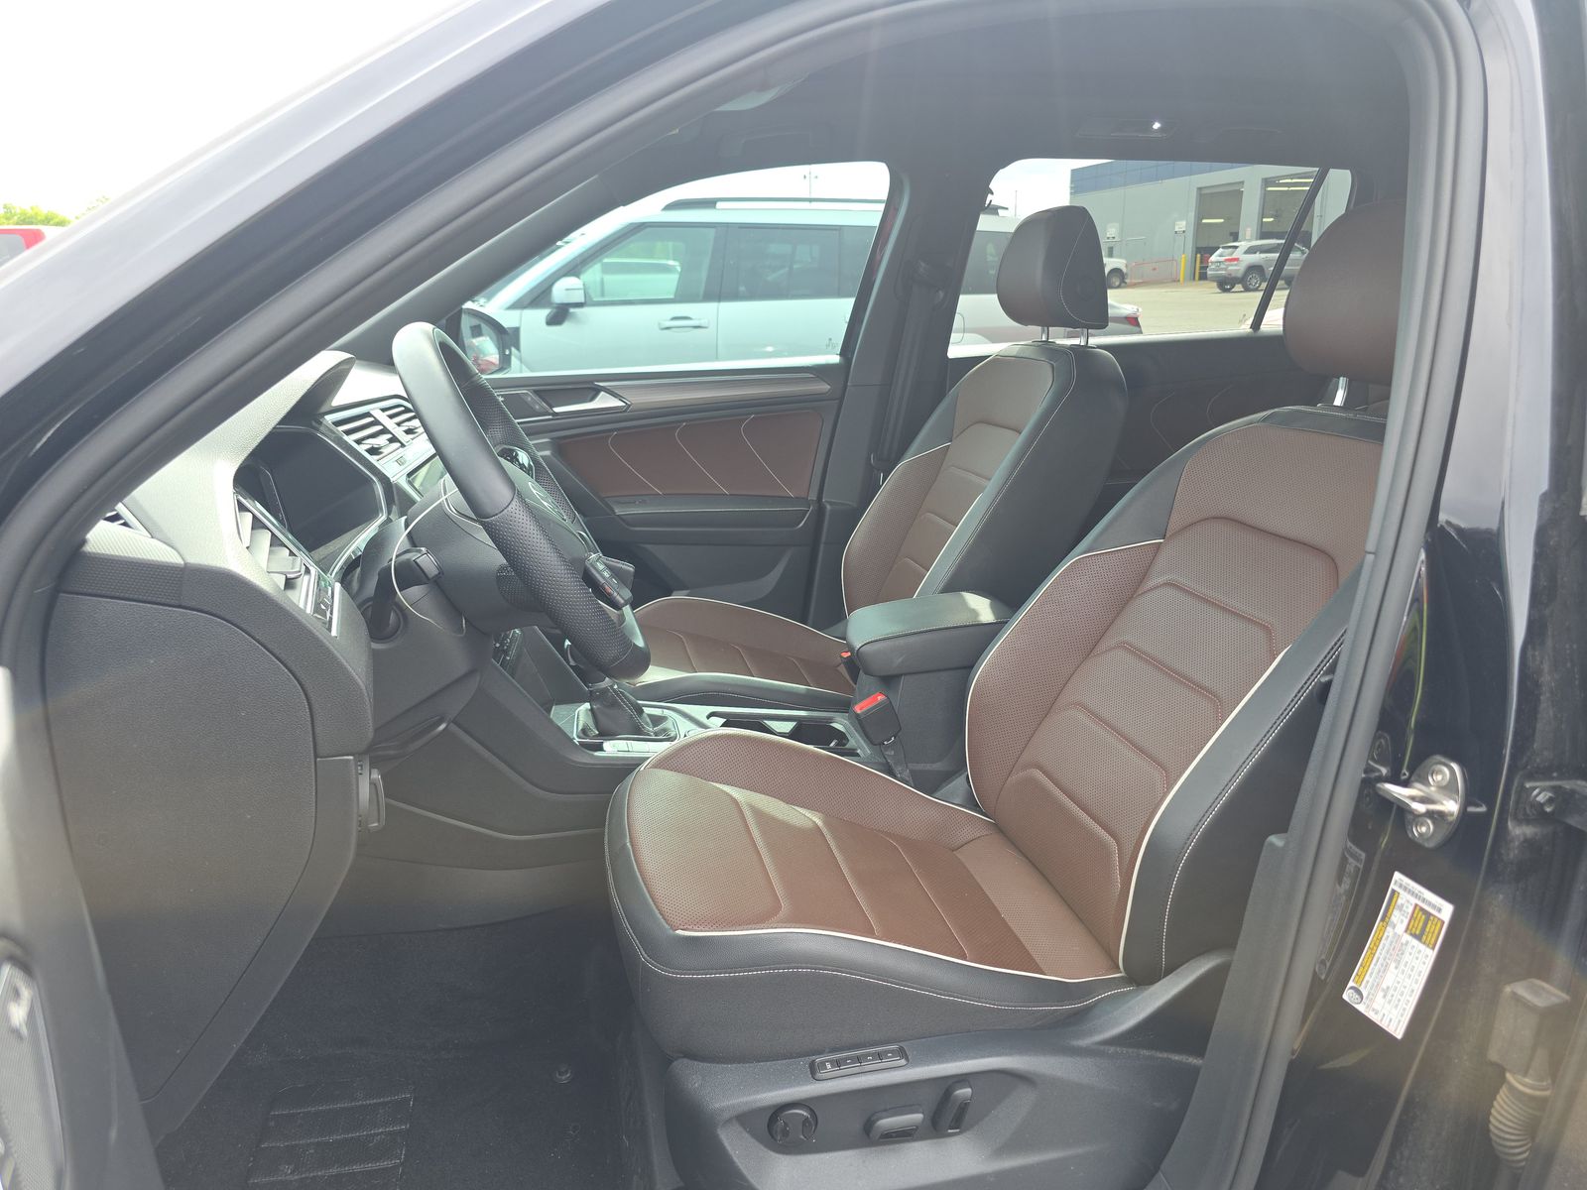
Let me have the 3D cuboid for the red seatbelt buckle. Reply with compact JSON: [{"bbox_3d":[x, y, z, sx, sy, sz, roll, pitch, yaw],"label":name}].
[{"bbox_3d":[0.113,0.163,1.396,0.050,0.057,0.028,-33,21,-3],"label":"red seatbelt buckle"}]

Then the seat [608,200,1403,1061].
[{"bbox_3d":[0.248,-0.006,1.110,0.950,0.770,0.540,-5,18,-13],"label":"seat"}]

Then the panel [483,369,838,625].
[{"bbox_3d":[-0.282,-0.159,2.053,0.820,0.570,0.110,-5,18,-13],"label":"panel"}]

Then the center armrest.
[{"bbox_3d":[0.194,0.046,1.488,0.240,0.068,0.160,-5,18,-13],"label":"center armrest"}]

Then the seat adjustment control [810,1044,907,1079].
[{"bbox_3d":[0.056,0.398,0.899,0.088,0.022,0.012,-5,-12,-13],"label":"seat adjustment control"}]

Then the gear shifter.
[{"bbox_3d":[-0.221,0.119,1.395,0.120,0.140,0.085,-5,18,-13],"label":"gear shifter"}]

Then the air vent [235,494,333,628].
[{"bbox_3d":[-0.322,-0.021,0.664,0.028,0.088,0.085,-38,22,-1],"label":"air vent"}]

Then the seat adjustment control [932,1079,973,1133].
[{"bbox_3d":[0.139,0.446,0.919,0.021,0.046,0.022,16,12,-18],"label":"seat adjustment control"}]

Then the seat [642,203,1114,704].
[{"bbox_3d":[0.078,-0.217,1.754,0.870,0.790,0.540,-5,18,-13],"label":"seat"}]

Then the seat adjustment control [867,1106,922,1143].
[{"bbox_3d":[0.087,0.457,0.909,0.050,0.024,0.022,-5,18,-13],"label":"seat adjustment control"}]

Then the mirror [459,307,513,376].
[{"bbox_3d":[-0.648,-0.514,2.131,0.130,0.145,0.220,-2,17,0],"label":"mirror"}]

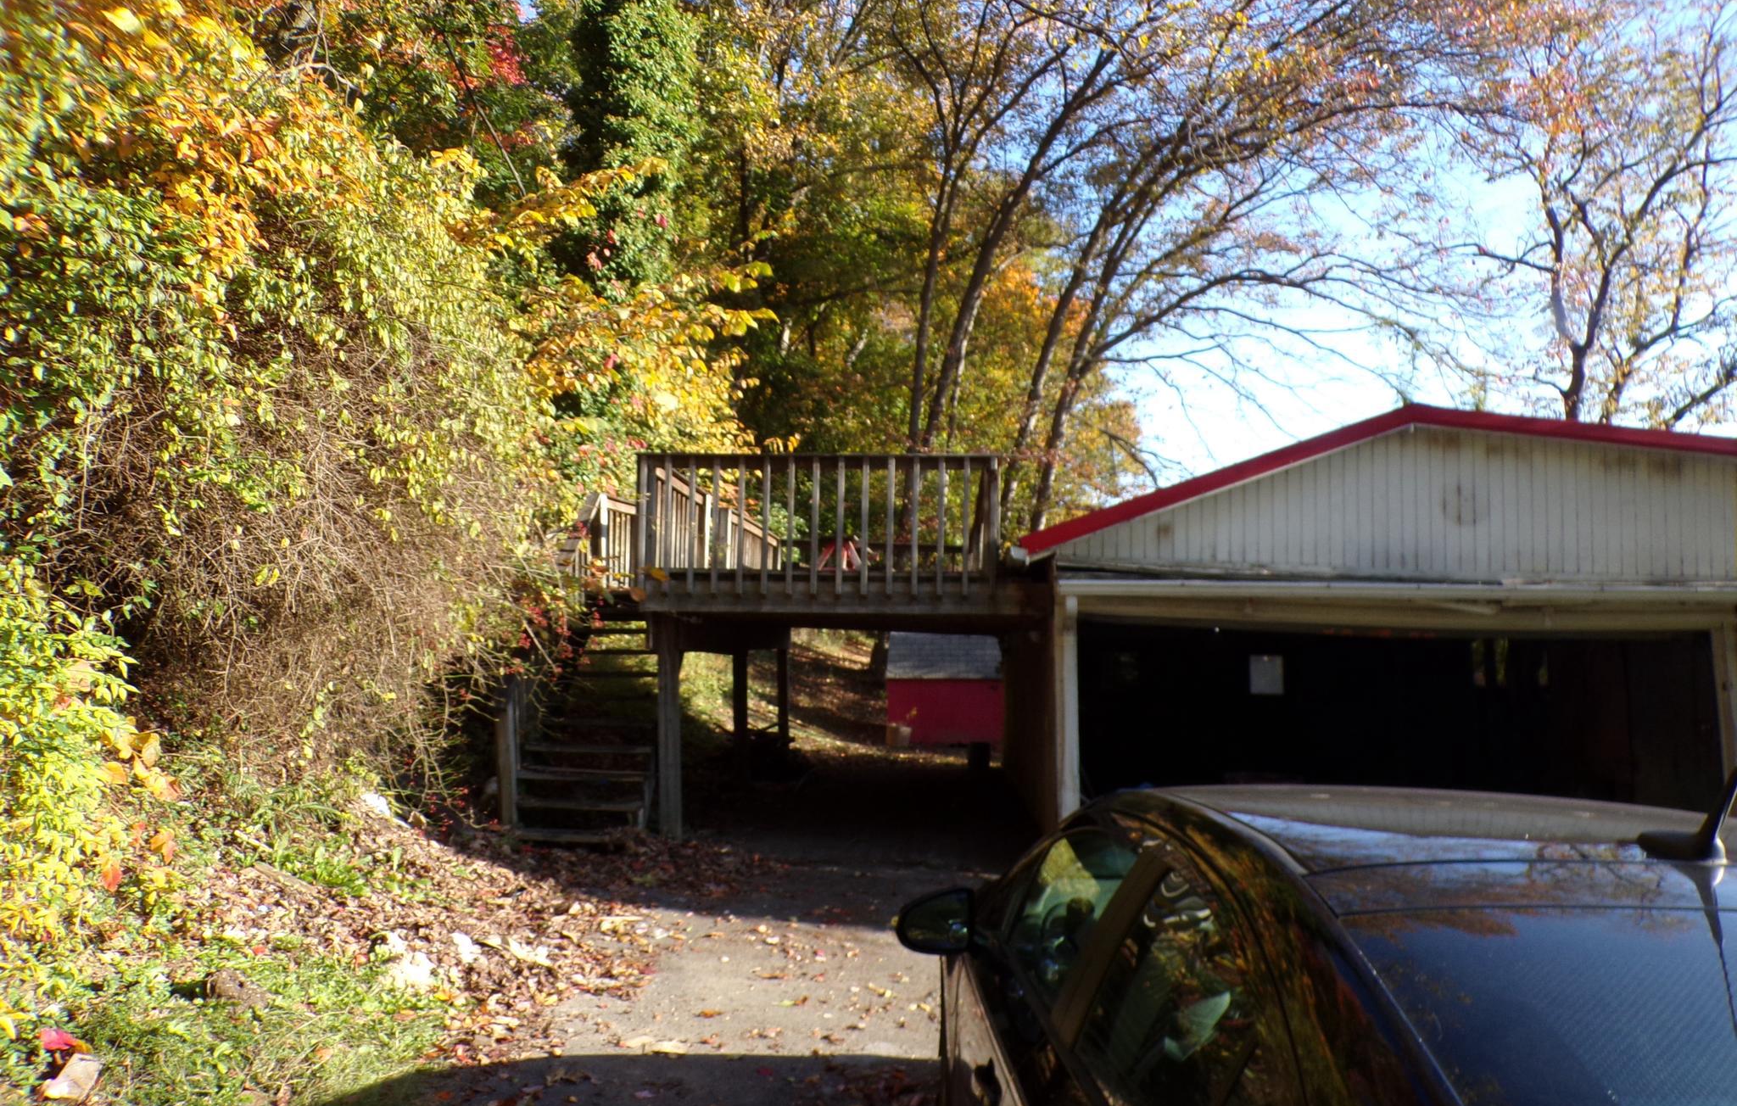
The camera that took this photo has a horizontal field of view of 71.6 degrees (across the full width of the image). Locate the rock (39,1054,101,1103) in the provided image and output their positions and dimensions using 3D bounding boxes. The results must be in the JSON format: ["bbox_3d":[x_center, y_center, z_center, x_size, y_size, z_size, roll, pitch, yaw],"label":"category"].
[{"bbox_3d":[-2.648,1.746,4.000,0.130,0.070,0.130,0,-5,4],"label":"rock"}]

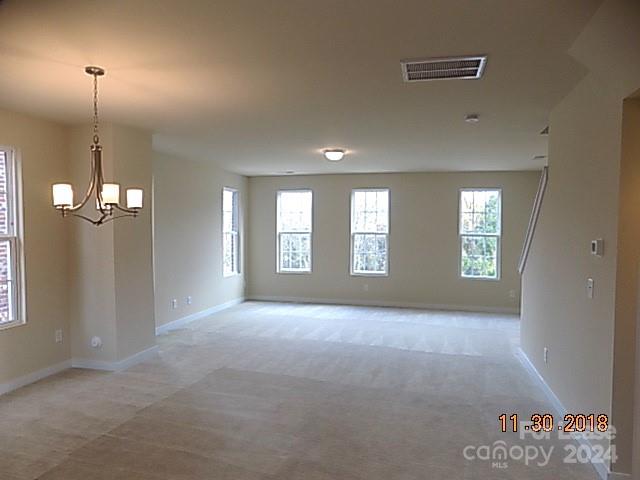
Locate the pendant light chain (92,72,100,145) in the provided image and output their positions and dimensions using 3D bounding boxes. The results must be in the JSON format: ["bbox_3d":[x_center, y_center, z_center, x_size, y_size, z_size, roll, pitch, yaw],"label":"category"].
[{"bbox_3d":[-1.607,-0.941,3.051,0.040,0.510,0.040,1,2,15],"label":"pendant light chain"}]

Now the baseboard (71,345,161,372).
[{"bbox_3d":[-2.458,1.412,5.141,0.616,0.095,0.746,1,2,15],"label":"baseboard"}]

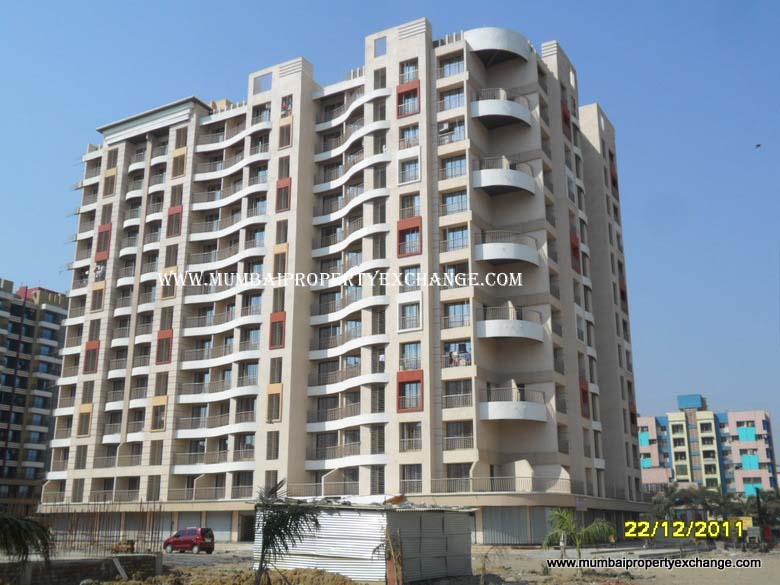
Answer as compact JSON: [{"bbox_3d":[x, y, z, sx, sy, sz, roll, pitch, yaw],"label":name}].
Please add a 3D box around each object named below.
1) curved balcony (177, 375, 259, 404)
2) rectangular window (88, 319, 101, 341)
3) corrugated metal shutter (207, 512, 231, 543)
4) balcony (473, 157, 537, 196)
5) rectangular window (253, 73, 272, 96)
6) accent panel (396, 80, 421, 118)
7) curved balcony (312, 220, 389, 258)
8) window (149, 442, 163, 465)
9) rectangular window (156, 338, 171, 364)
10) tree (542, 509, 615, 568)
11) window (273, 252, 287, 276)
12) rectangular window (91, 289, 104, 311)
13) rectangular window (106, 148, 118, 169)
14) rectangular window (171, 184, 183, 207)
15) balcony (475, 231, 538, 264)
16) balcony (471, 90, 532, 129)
[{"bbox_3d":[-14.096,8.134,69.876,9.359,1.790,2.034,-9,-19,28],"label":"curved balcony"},{"bbox_3d":[-27.880,3.595,78.709,1.272,2.085,0.203,-9,-19,28],"label":"rectangular window"},{"bbox_3d":[-13.716,18.810,66.835,2.637,2.390,0.144,-9,-18,29],"label":"corrugated metal shutter"},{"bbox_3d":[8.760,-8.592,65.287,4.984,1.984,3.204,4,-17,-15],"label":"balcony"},{"bbox_3d":[-11.629,-19.103,76.756,2.040,1.870,0.220,-9,-19,28],"label":"rectangular window"},{"bbox_3d":[1.493,-15.410,66.750,2.090,2.970,0.300,-9,-19,29],"label":"accent panel"},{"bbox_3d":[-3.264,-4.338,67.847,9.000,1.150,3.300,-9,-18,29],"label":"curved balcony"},{"bbox_3d":[-19.875,13.698,71.189,1.399,2.078,0.197,-9,-19,28],"label":"window"},{"bbox_3d":[-20.136,5.247,74.612,1.710,2.307,0.206,-9,-18,29],"label":"rectangular window"},{"bbox_3d":[8.053,10.499,35.622,3.000,2.500,2.800,-3,-17,12],"label":"tree"},{"bbox_3d":[-9.104,-2.293,69.272,1.140,2.020,0.150,-9,-19,29],"label":"window"},{"bbox_3d":[-27.683,0.762,79.078,1.450,2.049,0.150,-9,-18,28],"label":"rectangular window"},{"bbox_3d":[-28.194,-13.570,84.974,1.420,2.200,0.180,-9,-19,28],"label":"rectangular window"},{"bbox_3d":[-20.043,-9.107,78.773,1.421,2.122,0.206,-9,-18,29],"label":"rectangular window"},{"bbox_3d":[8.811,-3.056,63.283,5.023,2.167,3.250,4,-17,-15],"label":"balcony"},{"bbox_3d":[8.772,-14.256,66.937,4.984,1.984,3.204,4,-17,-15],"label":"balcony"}]

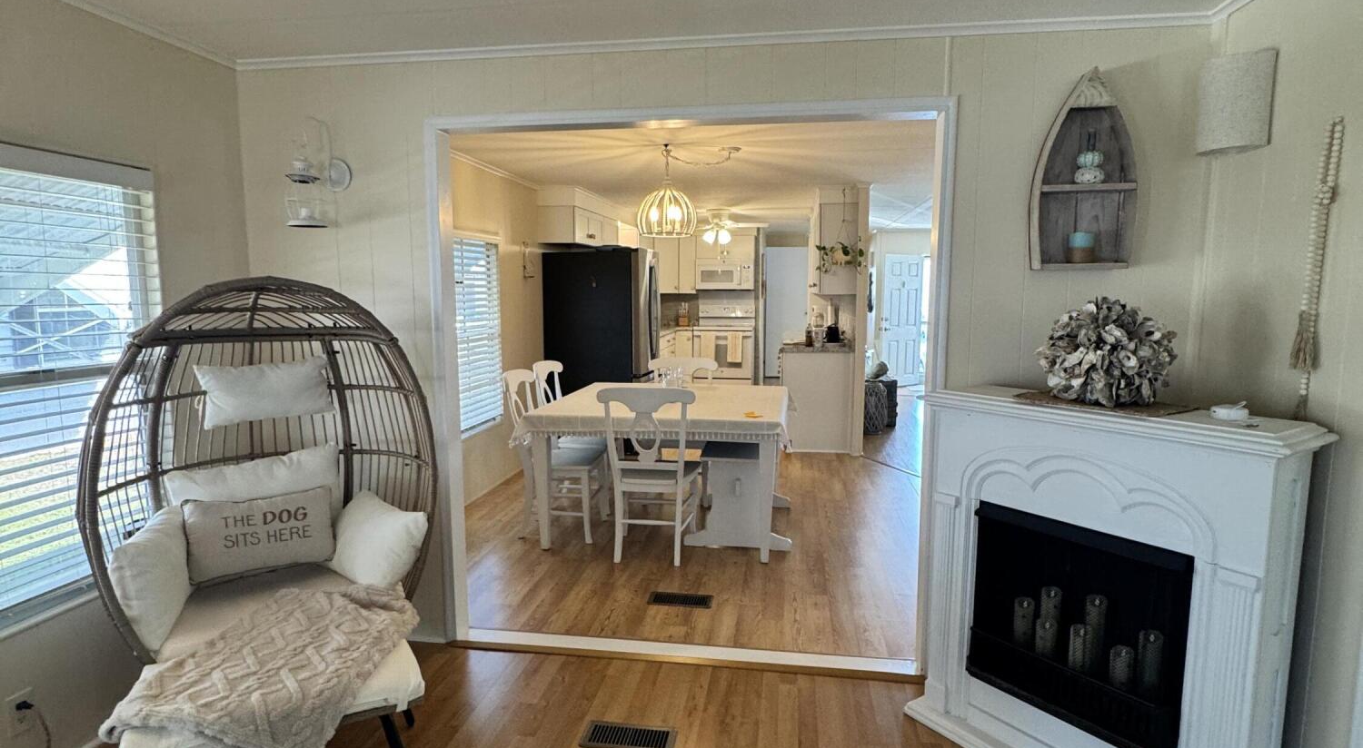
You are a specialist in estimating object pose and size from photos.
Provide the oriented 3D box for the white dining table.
[{"bbox_3d":[-0.049,0.538,4.572,1.380,0.765,1.370,1,7,9],"label":"white dining table"}]

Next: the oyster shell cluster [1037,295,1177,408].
[{"bbox_3d":[1.222,-0.067,2.104,0.350,0.310,0.350,1,7,9],"label":"oyster shell cluster"}]

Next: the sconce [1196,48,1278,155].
[{"bbox_3d":[1.614,-0.789,2.179,0.125,0.260,0.240,1,7,9],"label":"sconce"}]

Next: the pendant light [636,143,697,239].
[{"bbox_3d":[-0.086,-1.083,4.338,0.360,0.560,0.360,1,7,9],"label":"pendant light"}]

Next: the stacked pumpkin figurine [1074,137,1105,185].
[{"bbox_3d":[1.294,-0.682,2.330,0.086,0.160,0.086,1,7,8],"label":"stacked pumpkin figurine"}]

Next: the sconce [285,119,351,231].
[{"bbox_3d":[-1.355,-0.744,2.743,0.160,0.400,0.270,1,7,9],"label":"sconce"}]

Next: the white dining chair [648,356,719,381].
[{"bbox_3d":[-0.025,0.378,5.121,0.500,0.955,0.530,1,7,9],"label":"white dining chair"}]

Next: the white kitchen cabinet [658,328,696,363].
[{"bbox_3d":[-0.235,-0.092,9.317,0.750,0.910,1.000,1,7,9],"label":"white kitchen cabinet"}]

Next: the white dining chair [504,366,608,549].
[{"bbox_3d":[-0.714,0.464,4.369,0.530,0.955,0.500,1,7,9],"label":"white dining chair"}]

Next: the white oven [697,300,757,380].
[{"bbox_3d":[0.601,-0.282,9.716,0.765,1.200,0.680,1,7,9],"label":"white oven"}]

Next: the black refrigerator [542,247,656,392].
[{"bbox_3d":[-0.654,-0.186,6.457,0.860,1.760,0.890,1,7,9],"label":"black refrigerator"}]

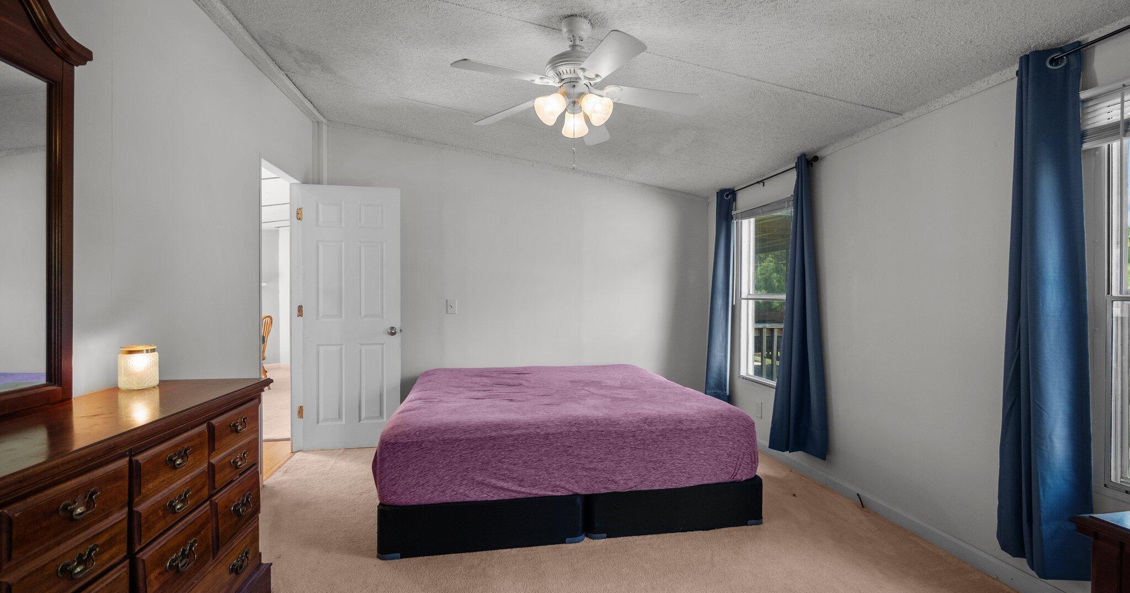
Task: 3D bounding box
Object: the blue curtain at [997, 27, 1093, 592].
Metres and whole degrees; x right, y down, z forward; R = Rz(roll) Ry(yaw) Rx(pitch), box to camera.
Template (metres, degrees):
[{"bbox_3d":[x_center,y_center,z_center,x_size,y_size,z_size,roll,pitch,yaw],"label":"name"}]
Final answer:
[{"bbox_3d":[1.797,0.057,1.722,0.130,1.914,0.250,0,0,-12],"label":"blue curtain"}]

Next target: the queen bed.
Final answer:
[{"bbox_3d":[-0.066,0.895,3.122,1.925,0.610,1.780,0,0,-10],"label":"queen bed"}]

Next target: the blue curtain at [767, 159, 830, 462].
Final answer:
[{"bbox_3d":[1.534,0.060,2.990,0.150,1.920,0.300,0,0,-12],"label":"blue curtain"}]

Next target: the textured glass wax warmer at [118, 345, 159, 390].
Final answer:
[{"bbox_3d":[-1.629,0.266,1.747,0.116,0.150,0.116,0,0,-11],"label":"textured glass wax warmer"}]

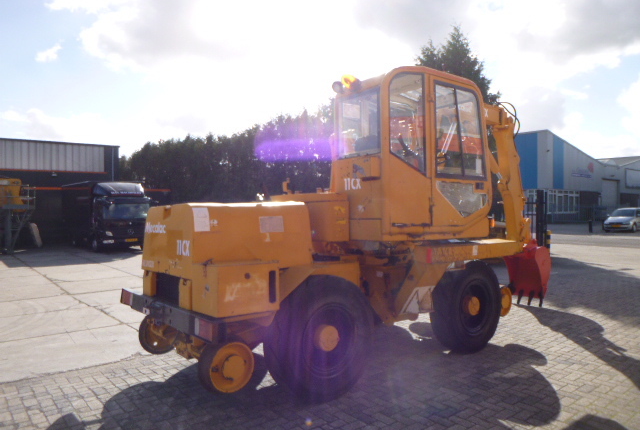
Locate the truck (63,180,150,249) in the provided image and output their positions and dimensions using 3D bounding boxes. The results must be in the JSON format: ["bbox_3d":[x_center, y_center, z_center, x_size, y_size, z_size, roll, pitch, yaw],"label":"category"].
[{"bbox_3d":[-11.602,0.074,25.131,2.450,3.400,7.800,0,0,-38],"label":"truck"}]

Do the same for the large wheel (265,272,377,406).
[{"bbox_3d":[0.009,1.089,4.122,1.080,1.080,0.340,0,0,-39],"label":"large wheel"}]

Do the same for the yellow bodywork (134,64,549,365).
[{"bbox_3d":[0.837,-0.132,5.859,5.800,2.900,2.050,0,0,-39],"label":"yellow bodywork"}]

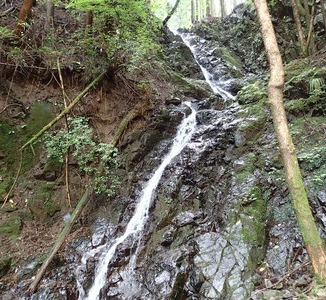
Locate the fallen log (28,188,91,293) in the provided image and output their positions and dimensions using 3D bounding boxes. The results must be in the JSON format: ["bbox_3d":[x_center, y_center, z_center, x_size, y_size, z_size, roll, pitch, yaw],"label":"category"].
[{"bbox_3d":[-1.774,1.500,5.150,0.130,1.963,0.130,-5,-44,34],"label":"fallen log"}]

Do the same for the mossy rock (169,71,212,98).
[{"bbox_3d":[0.836,-2.064,9.200,1.377,0.696,0.900,0,-8,0],"label":"mossy rock"}]

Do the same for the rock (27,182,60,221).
[{"bbox_3d":[-2.195,0.939,5.350,0.542,0.720,0.450,3,-9,-20],"label":"rock"}]

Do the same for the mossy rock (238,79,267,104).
[{"bbox_3d":[2.365,-1.519,7.700,0.658,0.504,0.650,0,-8,0],"label":"mossy rock"}]

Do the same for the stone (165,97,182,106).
[{"bbox_3d":[0.292,-1.373,8.200,0.485,0.221,0.360,0,-8,0],"label":"stone"}]

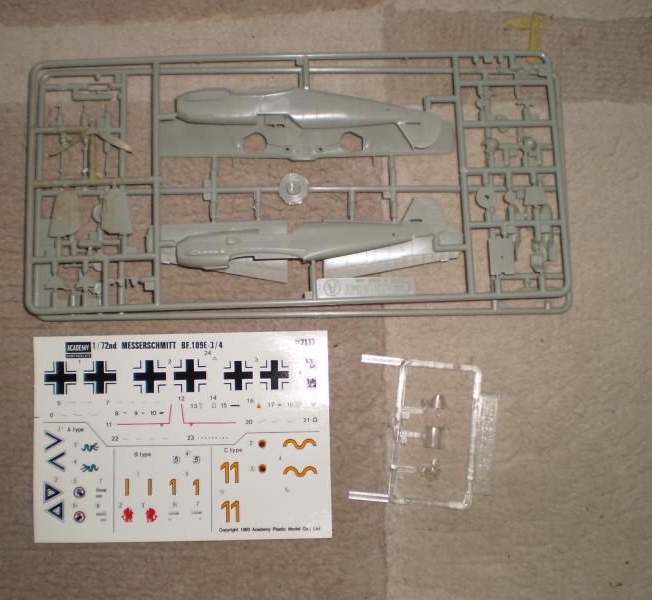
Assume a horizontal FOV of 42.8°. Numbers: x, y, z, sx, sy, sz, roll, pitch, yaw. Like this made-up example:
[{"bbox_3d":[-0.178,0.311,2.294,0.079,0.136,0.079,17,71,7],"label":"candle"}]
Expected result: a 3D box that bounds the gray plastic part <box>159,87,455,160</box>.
[{"bbox_3d":[-0.008,-0.078,0.368,0.131,0.010,0.033,0,83,-1],"label":"gray plastic part"}]

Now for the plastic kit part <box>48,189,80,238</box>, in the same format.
[{"bbox_3d":[-0.114,-0.037,0.362,0.013,0.003,0.022,-1,83,-1],"label":"plastic kit part"}]

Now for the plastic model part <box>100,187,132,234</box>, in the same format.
[{"bbox_3d":[-0.091,-0.038,0.362,0.014,0.003,0.020,-1,83,-1],"label":"plastic model part"}]

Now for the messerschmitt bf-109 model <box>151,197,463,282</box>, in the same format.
[{"bbox_3d":[-0.009,-0.026,0.362,0.136,0.010,0.036,-1,83,-1],"label":"messerschmitt bf-109 model"}]

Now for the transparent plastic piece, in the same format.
[{"bbox_3d":[0.043,0.057,0.356,0.060,0.005,0.062,6,83,0],"label":"transparent plastic piece"}]

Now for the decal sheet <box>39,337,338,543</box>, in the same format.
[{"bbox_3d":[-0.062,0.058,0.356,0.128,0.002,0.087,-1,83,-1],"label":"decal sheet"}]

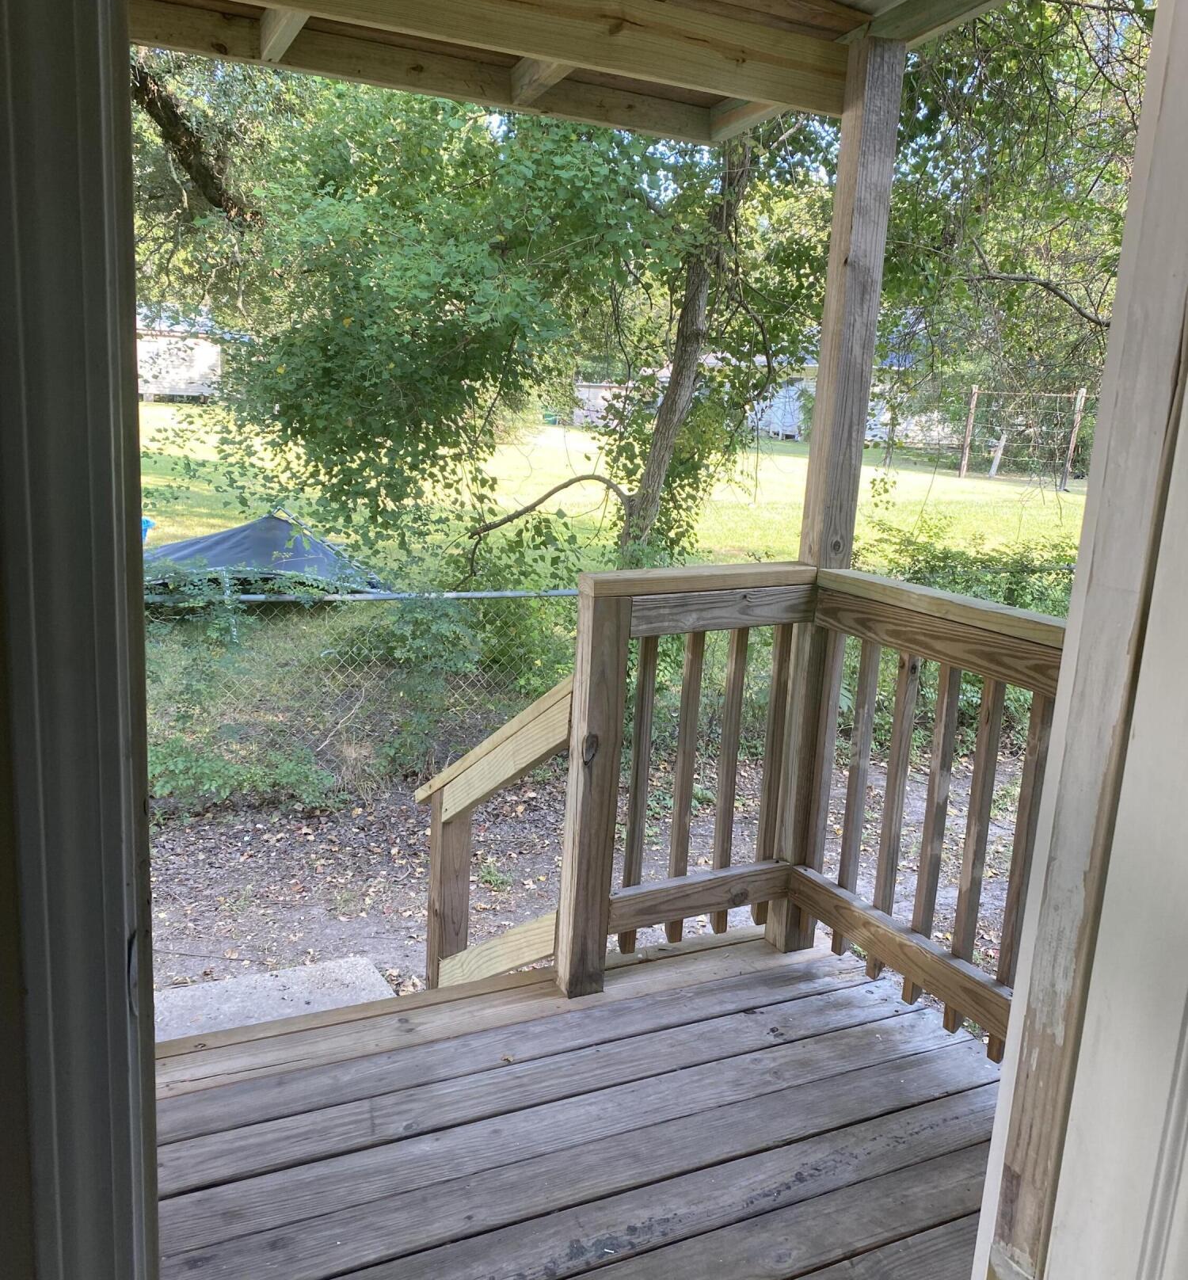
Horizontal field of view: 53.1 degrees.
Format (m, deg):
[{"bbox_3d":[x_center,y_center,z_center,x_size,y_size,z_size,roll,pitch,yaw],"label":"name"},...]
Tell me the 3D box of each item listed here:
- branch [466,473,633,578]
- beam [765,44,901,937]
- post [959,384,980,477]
[{"bbox_3d":[-0.258,-0.654,6.800,0.930,0.550,0.400,3,12,-2],"label":"branch"},{"bbox_3d":[0.558,-0.262,2.830,0.088,2.130,0.088,-3,13,-27],"label":"beam"},{"bbox_3d":[8.208,-4.570,26.000,0.110,2.050,0.110,7,12,16],"label":"post"}]

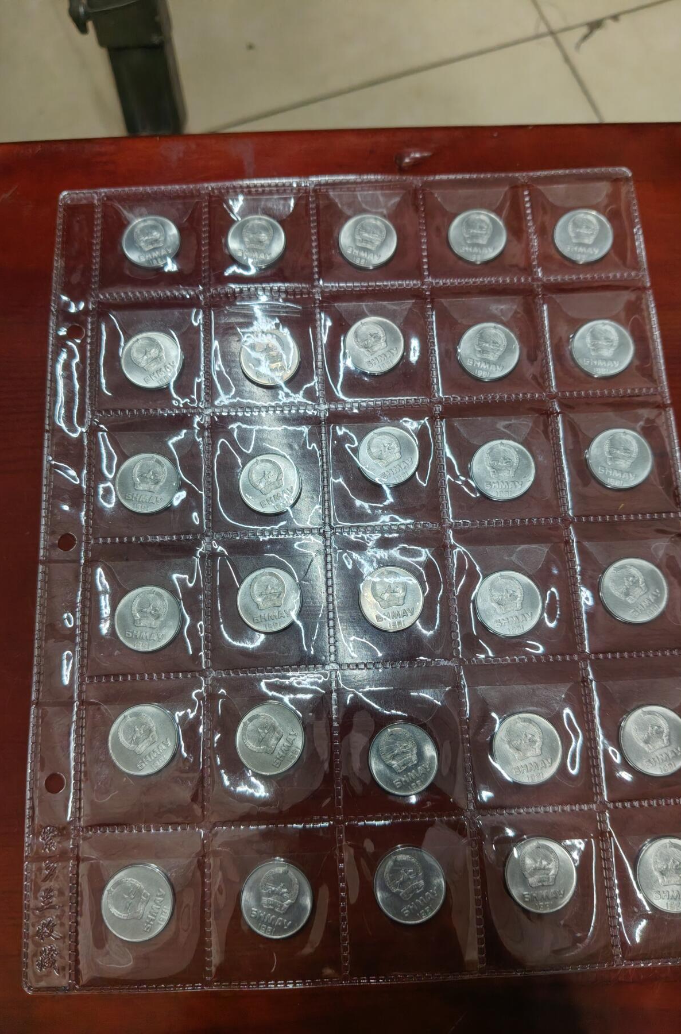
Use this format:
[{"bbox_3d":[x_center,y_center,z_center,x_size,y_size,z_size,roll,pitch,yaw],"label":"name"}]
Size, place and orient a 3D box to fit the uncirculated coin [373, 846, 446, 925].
[{"bbox_3d":[0.019,0.103,0.217,0.020,0.002,0.020,-3,76,0],"label":"uncirculated coin"}]

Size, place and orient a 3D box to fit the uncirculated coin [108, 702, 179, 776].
[{"bbox_3d":[-0.057,0.065,0.226,0.020,0.002,0.020,-3,76,0],"label":"uncirculated coin"}]

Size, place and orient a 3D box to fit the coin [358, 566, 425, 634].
[{"bbox_3d":[0.015,0.025,0.234,0.020,0.002,0.020,-3,75,-1],"label":"coin"}]

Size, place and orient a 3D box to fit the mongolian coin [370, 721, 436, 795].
[{"bbox_3d":[0.018,0.069,0.223,0.020,0.002,0.020,-3,75,-1],"label":"mongolian coin"}]

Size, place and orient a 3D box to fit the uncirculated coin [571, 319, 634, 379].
[{"bbox_3d":[0.086,-0.055,0.255,0.020,0.002,0.020,-3,76,0],"label":"uncirculated coin"}]

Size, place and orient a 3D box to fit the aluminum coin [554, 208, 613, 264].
[{"bbox_3d":[0.083,-0.096,0.265,0.020,0.002,0.020,-3,76,0],"label":"aluminum coin"}]

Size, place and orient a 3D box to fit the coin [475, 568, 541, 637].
[{"bbox_3d":[0.051,0.026,0.234,0.020,0.002,0.020,-3,76,0],"label":"coin"}]

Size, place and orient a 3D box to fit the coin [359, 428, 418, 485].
[{"bbox_3d":[0.015,-0.019,0.246,0.020,0.002,0.020,-3,75,-1],"label":"coin"}]

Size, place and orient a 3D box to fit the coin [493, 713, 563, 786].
[{"bbox_3d":[0.054,0.067,0.223,0.020,0.002,0.020,-3,75,-1],"label":"coin"}]

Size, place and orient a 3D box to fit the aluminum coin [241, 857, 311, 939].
[{"bbox_3d":[-0.018,0.105,0.214,0.020,0.002,0.020,-3,76,0],"label":"aluminum coin"}]

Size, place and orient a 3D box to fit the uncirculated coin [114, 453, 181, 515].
[{"bbox_3d":[-0.060,-0.010,0.243,0.020,0.002,0.020,-3,76,0],"label":"uncirculated coin"}]

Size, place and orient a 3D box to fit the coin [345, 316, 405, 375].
[{"bbox_3d":[0.011,-0.056,0.255,0.020,0.002,0.020,-3,75,-1],"label":"coin"}]

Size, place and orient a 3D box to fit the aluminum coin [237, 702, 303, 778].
[{"bbox_3d":[-0.021,0.065,0.226,0.020,0.002,0.020,-3,76,0],"label":"aluminum coin"}]

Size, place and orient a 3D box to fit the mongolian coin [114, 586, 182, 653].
[{"bbox_3d":[-0.058,0.031,0.233,0.020,0.002,0.020,-3,75,-1],"label":"mongolian coin"}]

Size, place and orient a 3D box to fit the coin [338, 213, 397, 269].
[{"bbox_3d":[0.009,-0.094,0.265,0.020,0.002,0.020,-3,76,0],"label":"coin"}]

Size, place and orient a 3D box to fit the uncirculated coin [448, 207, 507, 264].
[{"bbox_3d":[0.046,-0.096,0.264,0.020,0.002,0.020,-3,76,0],"label":"uncirculated coin"}]

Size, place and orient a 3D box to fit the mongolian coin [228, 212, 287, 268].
[{"bbox_3d":[-0.029,-0.094,0.265,0.020,0.002,0.020,-3,75,-1],"label":"mongolian coin"}]

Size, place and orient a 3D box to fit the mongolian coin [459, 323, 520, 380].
[{"bbox_3d":[0.048,-0.054,0.254,0.020,0.002,0.020,-3,76,0],"label":"mongolian coin"}]

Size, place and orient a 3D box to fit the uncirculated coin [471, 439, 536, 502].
[{"bbox_3d":[0.051,-0.015,0.245,0.020,0.002,0.020,-3,76,0],"label":"uncirculated coin"}]

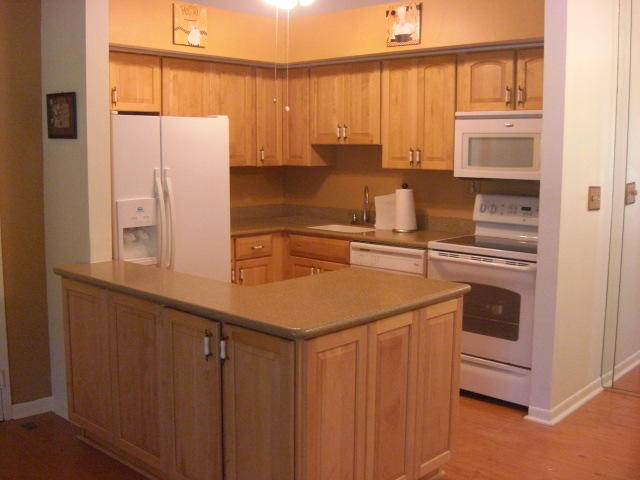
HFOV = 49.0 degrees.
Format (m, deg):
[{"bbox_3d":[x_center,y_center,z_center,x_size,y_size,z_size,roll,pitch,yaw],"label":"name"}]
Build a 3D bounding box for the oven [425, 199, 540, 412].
[{"bbox_3d":[1.160,0.347,4.477,0.747,1.188,0.643,7,10,41],"label":"oven"}]

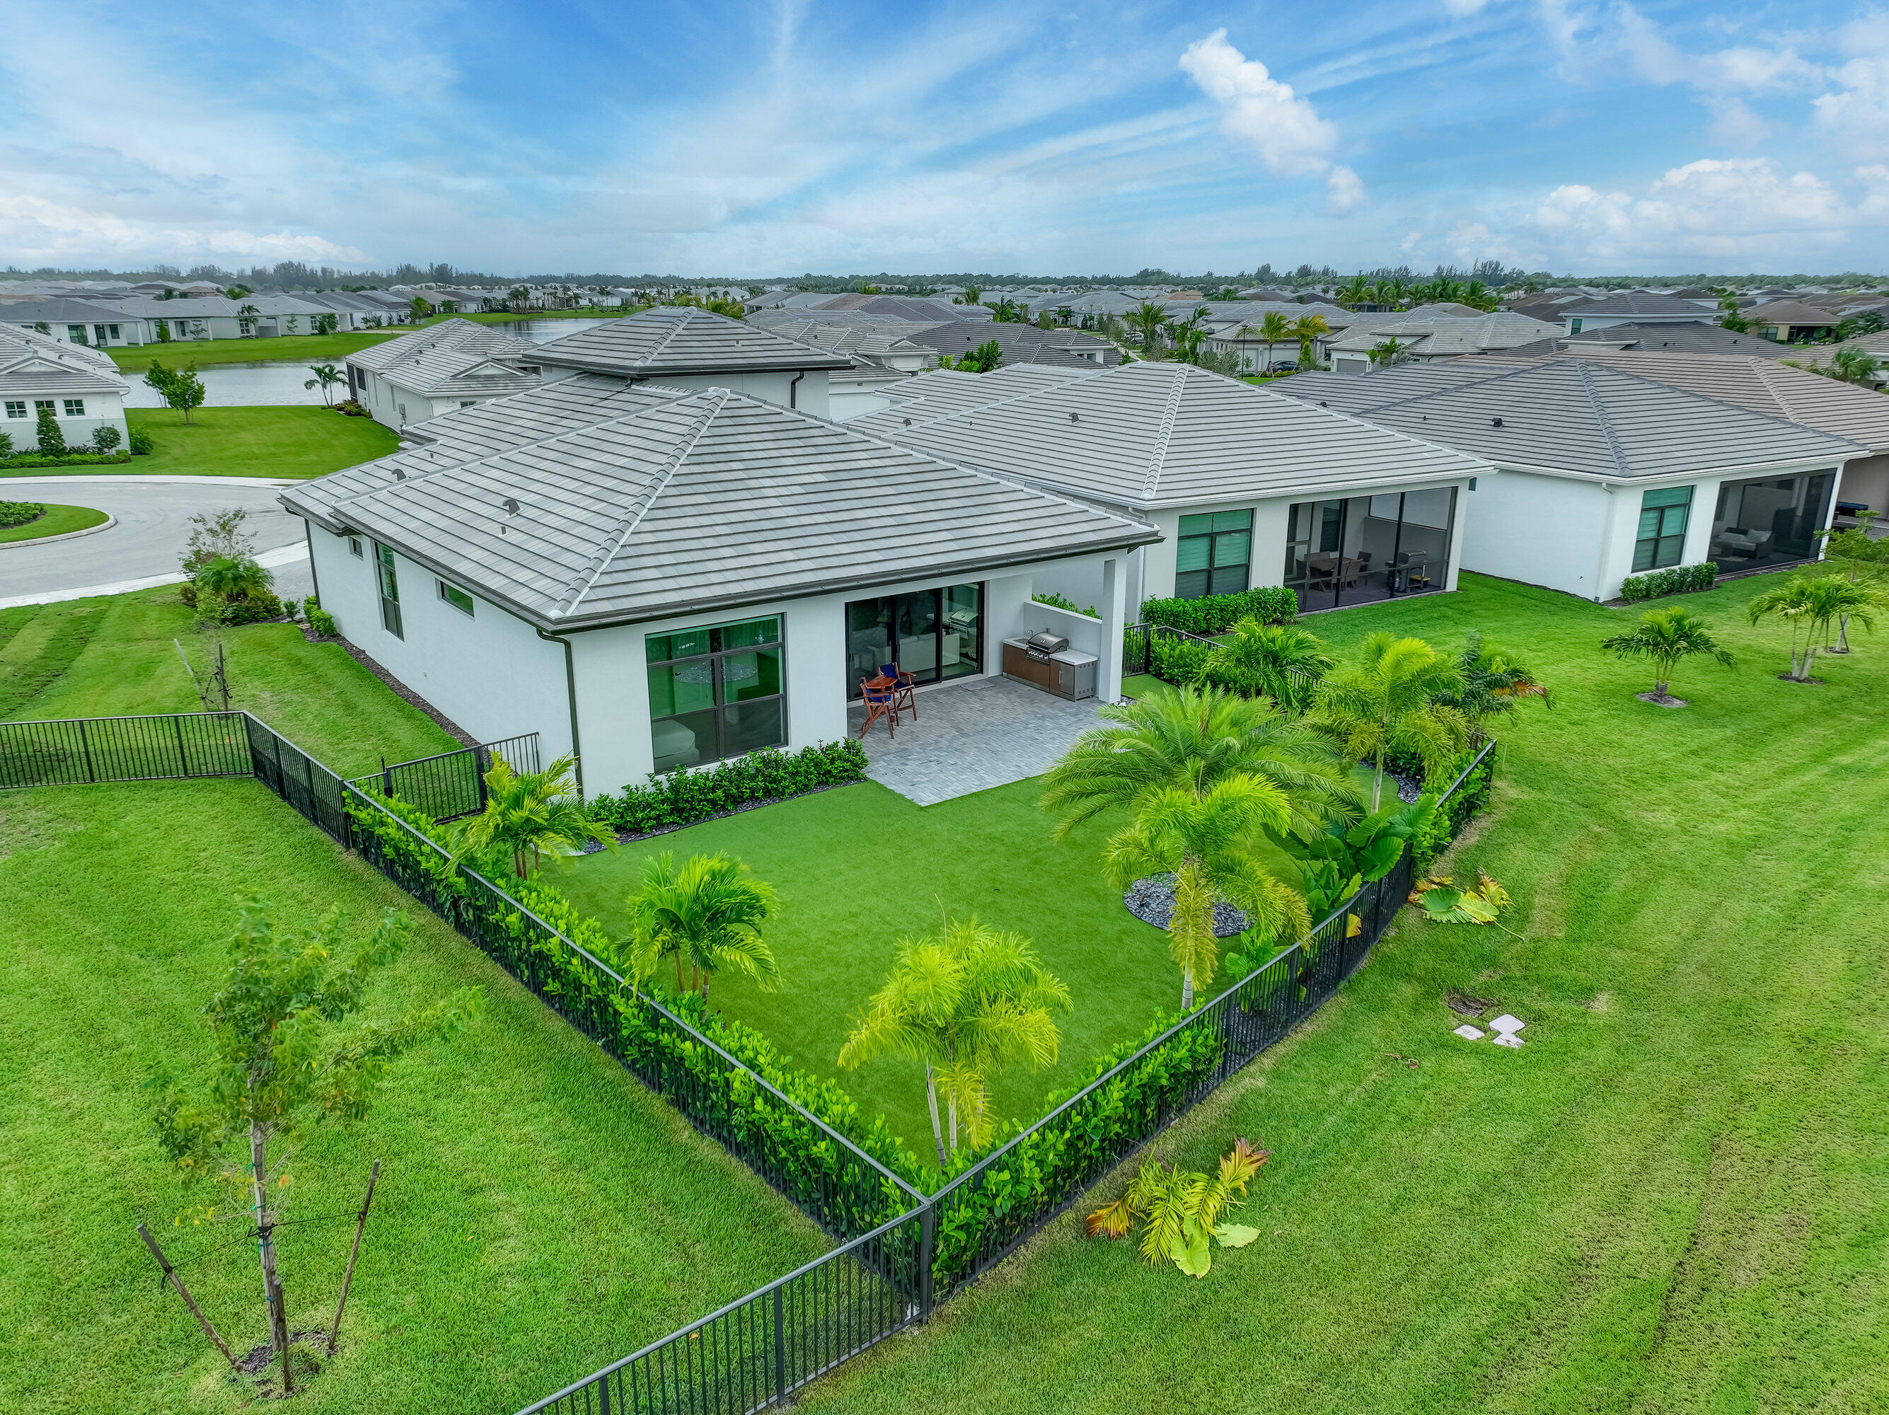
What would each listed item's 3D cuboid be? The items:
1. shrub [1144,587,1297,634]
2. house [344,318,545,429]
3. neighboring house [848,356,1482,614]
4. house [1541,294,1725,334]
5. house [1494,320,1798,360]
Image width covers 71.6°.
[{"bbox_3d":[7.368,-2.659,36.282,5.300,1.100,1.050,-10,20,-28],"label":"shrub"},{"bbox_3d":[-29.375,-21.382,84.781,14.000,6.700,26.000,-11,21,-31],"label":"house"},{"bbox_3d":[2.980,-9.553,47.211,13.200,6.400,28.800,-10,21,-28],"label":"neighboring house"},{"bbox_3d":[51.385,-26.506,97.071,8.800,7.800,7.200,-6,19,-19],"label":"house"},{"bbox_3d":[48.030,-23.084,89.005,20.500,6.300,13.400,-6,19,-19],"label":"house"}]

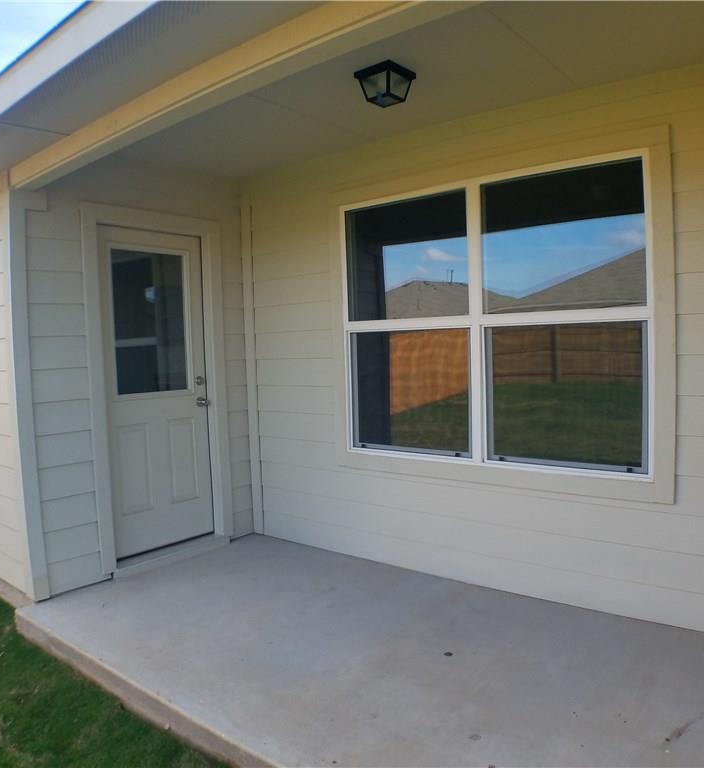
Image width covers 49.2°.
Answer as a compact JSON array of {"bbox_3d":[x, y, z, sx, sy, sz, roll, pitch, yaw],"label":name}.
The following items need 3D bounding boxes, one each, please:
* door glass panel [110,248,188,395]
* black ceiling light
[{"bbox_3d":[-1.232,-0.377,4.724,0.030,0.862,0.515,1,5,40],"label":"door glass panel"},{"bbox_3d":[0.149,-1.300,3.370,0.190,0.127,0.190,1,5,41],"label":"black ceiling light"}]

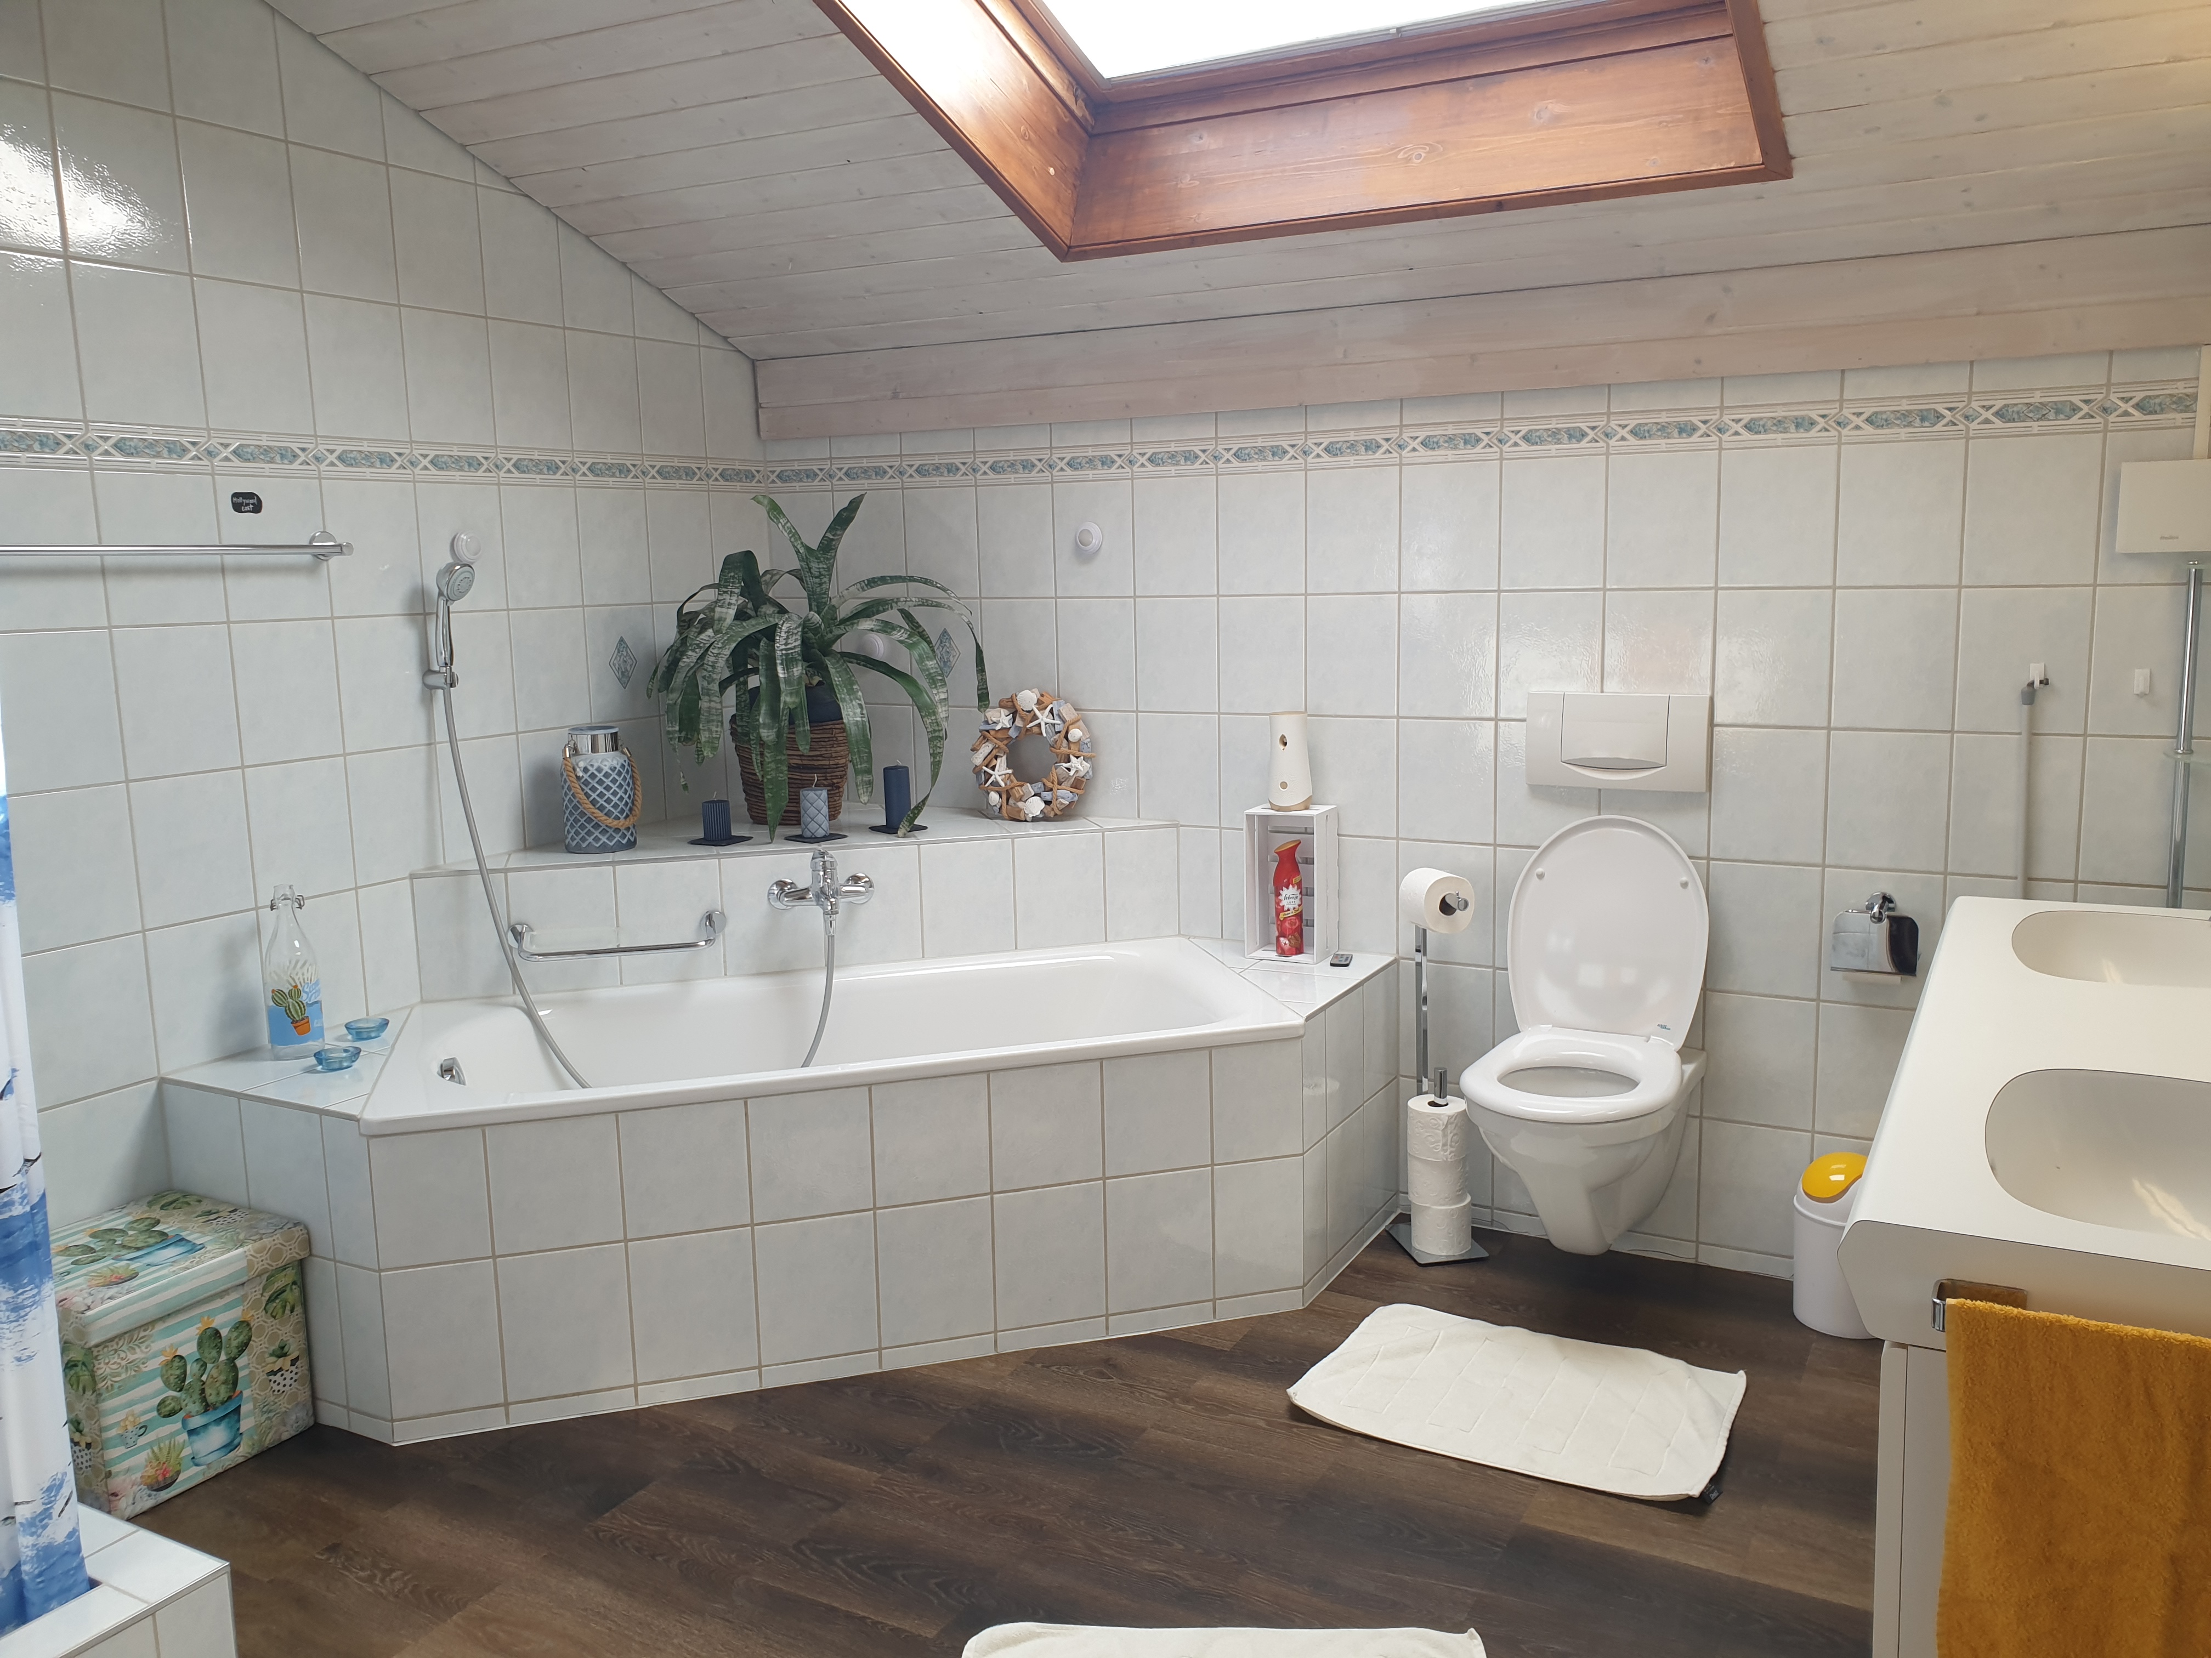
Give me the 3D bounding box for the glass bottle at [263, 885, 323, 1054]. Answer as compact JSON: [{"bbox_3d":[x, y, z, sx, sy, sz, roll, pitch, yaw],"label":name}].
[{"bbox_3d":[-1.421,0.240,2.892,0.088,0.292,0.088,4,10,29],"label":"glass bottle"}]

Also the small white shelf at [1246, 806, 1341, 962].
[{"bbox_3d":[0.388,0.110,3.425,0.151,0.305,0.140,4,10,29],"label":"small white shelf"}]

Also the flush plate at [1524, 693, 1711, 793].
[{"bbox_3d":[0.966,-0.162,3.141,0.340,0.180,0.020,4,10,29],"label":"flush plate"}]

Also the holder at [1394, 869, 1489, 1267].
[{"bbox_3d":[0.651,0.455,3.249,0.160,0.750,0.195,-3,9,-13],"label":"holder"}]

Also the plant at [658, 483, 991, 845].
[{"bbox_3d":[-0.640,-0.369,3.680,0.630,0.725,0.570,4,10,29],"label":"plant"}]

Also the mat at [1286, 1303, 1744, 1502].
[{"bbox_3d":[0.672,0.910,2.703,0.640,0.018,0.435,4,10,29],"label":"mat"}]

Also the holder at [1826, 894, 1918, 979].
[{"bbox_3d":[1.359,0.189,2.929,0.140,0.135,0.100,4,10,29],"label":"holder"}]

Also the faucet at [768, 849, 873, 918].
[{"bbox_3d":[-0.561,0.107,3.344,0.212,0.134,0.140,-4,9,-17],"label":"faucet"}]

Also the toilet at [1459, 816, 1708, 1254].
[{"bbox_3d":[0.849,0.409,2.995,0.370,0.810,0.550,4,10,29],"label":"toilet"}]

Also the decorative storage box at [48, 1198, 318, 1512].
[{"bbox_3d":[-1.496,0.814,2.598,0.330,0.336,0.340,4,10,29],"label":"decorative storage box"}]

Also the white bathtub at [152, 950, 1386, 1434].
[{"bbox_3d":[-0.476,0.601,3.141,2.281,0.545,0.752,-4,9,-16],"label":"white bathtub"}]

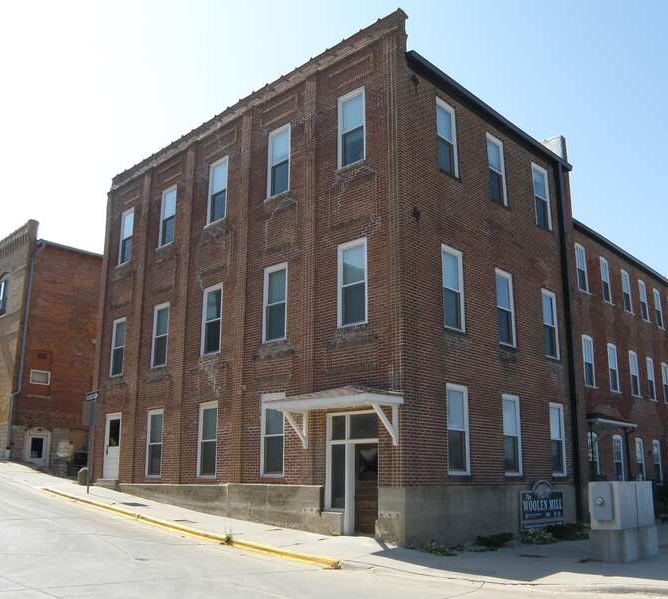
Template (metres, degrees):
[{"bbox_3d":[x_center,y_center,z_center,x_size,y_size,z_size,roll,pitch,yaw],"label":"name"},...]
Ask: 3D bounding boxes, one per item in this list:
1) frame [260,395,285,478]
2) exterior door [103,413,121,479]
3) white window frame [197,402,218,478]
[{"bbox_3d":[-1.548,3.453,15.952,0.950,2.080,0.150,-14,-20,42],"label":"frame"},{"bbox_3d":[-7.715,5.097,21.623,1.050,2.180,0.150,-14,-20,42],"label":"exterior door"},{"bbox_3d":[-3.446,3.902,17.292,0.891,2.043,0.150,-14,-21,42],"label":"white window frame"}]

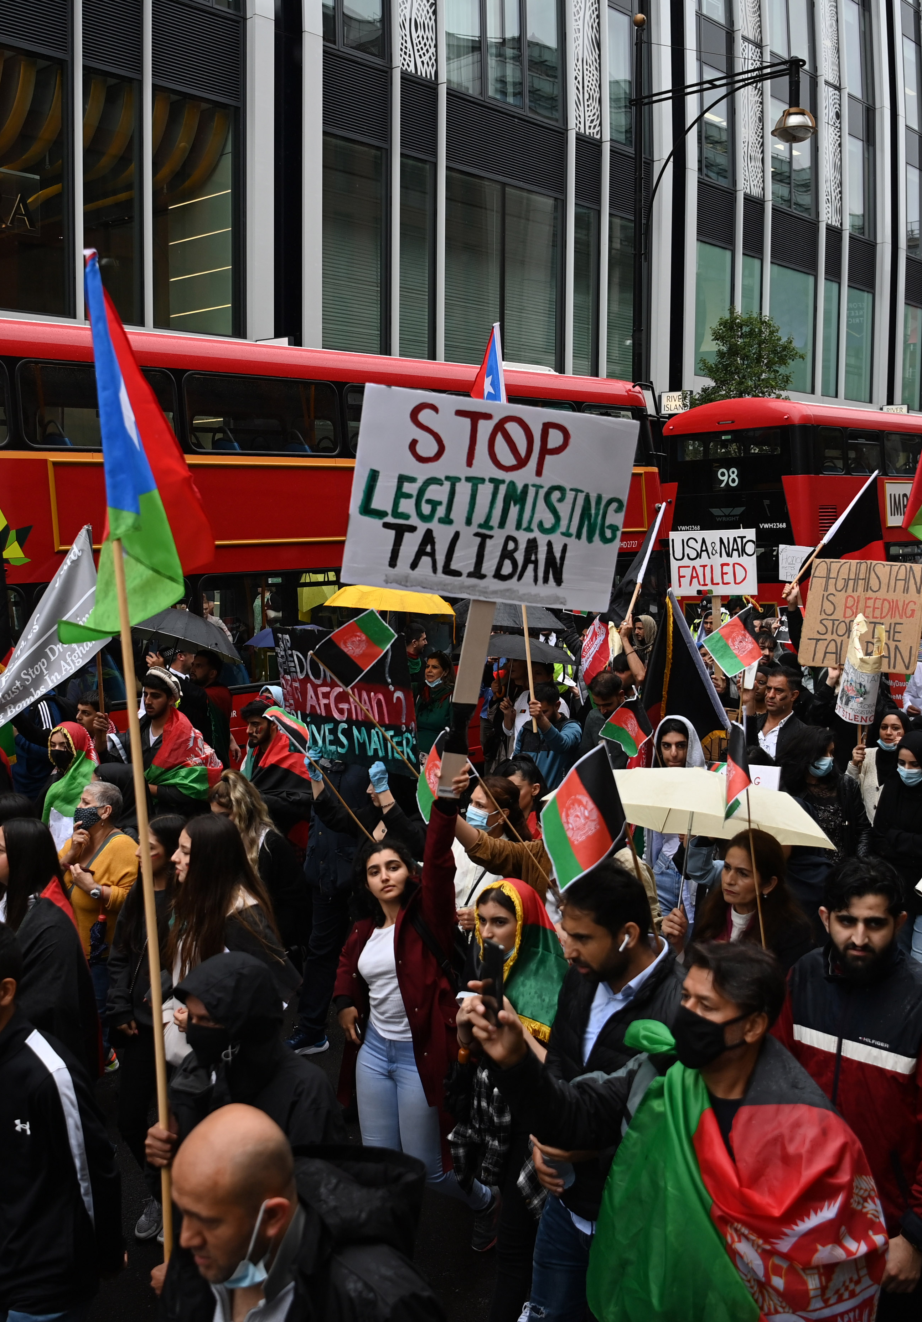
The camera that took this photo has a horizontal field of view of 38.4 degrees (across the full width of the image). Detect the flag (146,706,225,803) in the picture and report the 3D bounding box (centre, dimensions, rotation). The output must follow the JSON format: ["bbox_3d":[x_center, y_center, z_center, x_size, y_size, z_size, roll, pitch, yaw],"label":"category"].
[{"bbox_3d":[-1.539,0.529,7.400,0.460,0.560,0.360,3,4,37],"label":"flag"}]

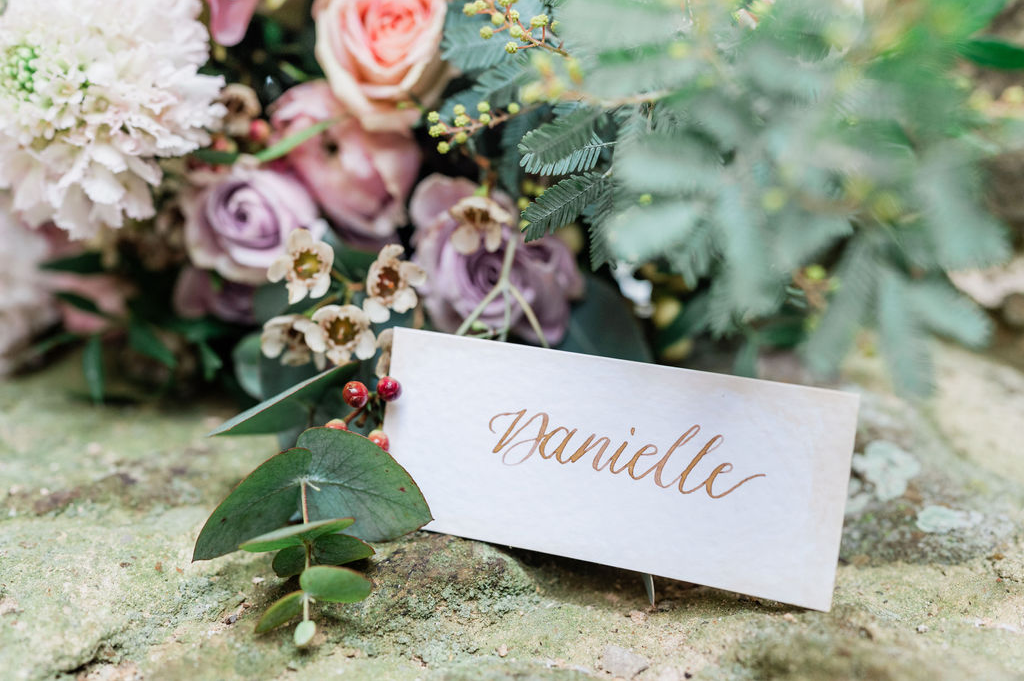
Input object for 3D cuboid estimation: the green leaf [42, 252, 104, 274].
[{"bbox_3d":[-0.150,-0.027,0.344,0.023,0.006,0.009,-3,37,-13],"label":"green leaf"}]

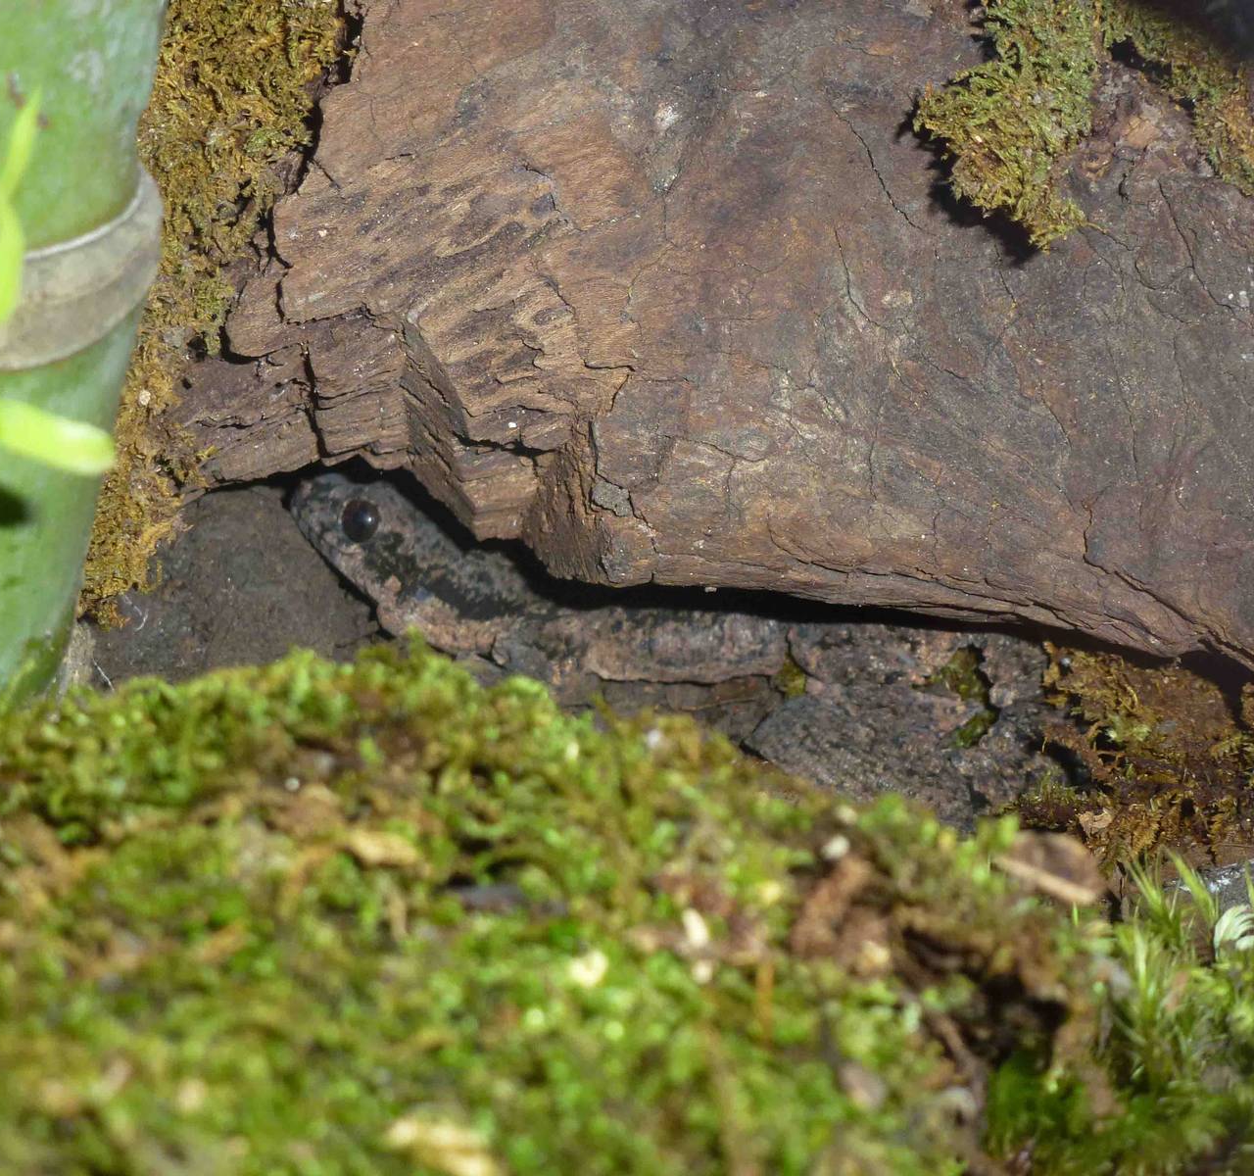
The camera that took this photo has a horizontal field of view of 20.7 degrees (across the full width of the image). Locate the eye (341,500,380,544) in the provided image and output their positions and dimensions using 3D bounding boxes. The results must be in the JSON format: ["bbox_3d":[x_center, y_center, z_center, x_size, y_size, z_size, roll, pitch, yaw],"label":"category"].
[{"bbox_3d":[-0.026,-0.006,0.335,0.004,0.004,0.003,13,-5,16],"label":"eye"}]

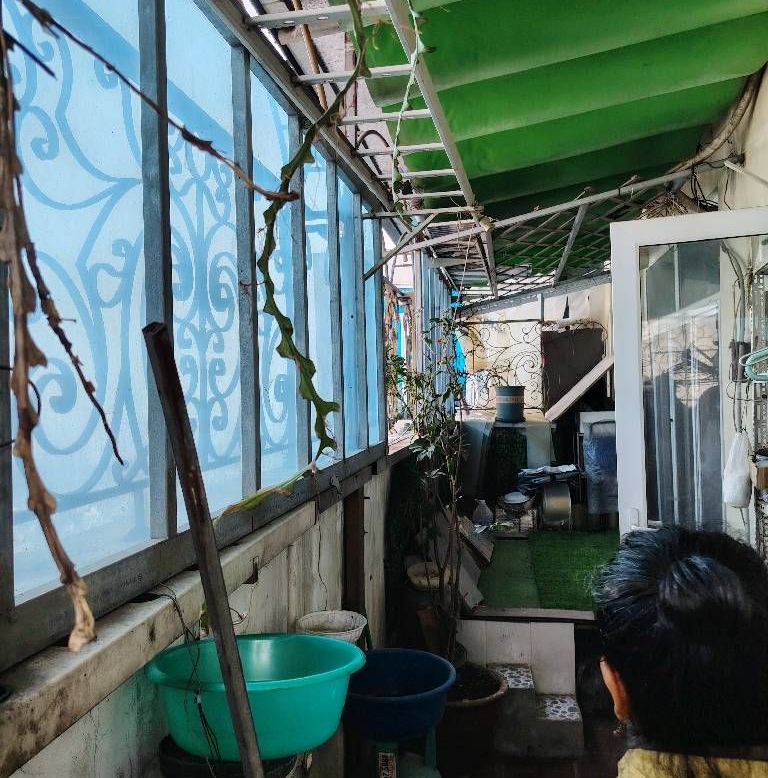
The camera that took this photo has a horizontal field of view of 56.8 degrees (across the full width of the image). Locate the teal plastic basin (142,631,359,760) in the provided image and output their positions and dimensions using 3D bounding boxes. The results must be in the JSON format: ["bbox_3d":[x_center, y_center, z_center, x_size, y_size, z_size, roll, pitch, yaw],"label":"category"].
[{"bbox_3d":[-0.275,0.674,1.558,0.467,0.170,0.467,0,-8,0],"label":"teal plastic basin"}]

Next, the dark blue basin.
[{"bbox_3d":[0.037,1.083,2.500,0.432,0.176,0.432,0,0,0],"label":"dark blue basin"}]

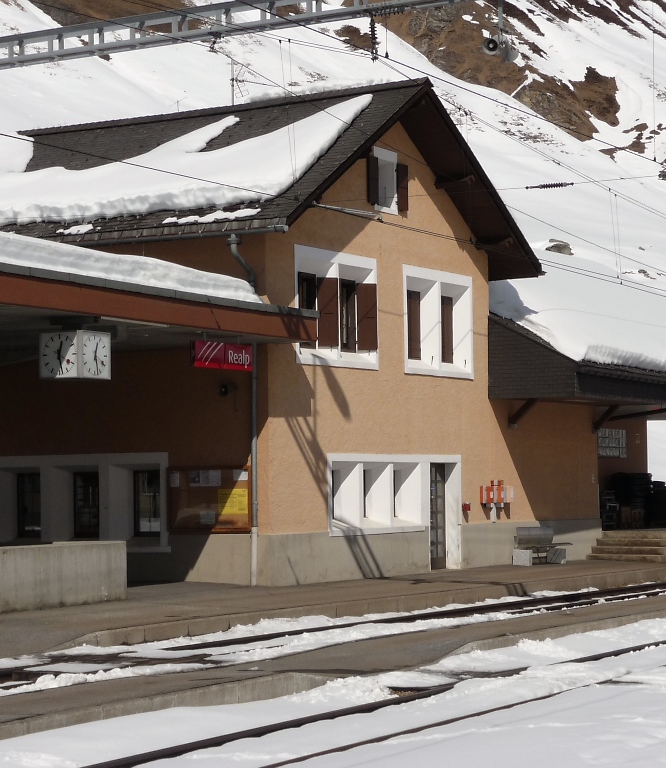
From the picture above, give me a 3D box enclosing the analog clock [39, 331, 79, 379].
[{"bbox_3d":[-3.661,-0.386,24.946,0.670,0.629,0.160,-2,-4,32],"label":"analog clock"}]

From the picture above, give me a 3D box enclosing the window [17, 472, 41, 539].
[{"bbox_3d":[-5.352,2.164,32.656,0.700,1.180,0.120,-2,-3,32],"label":"window"}]

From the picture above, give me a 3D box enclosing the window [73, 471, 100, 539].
[{"bbox_3d":[-4.220,2.085,31.549,0.604,1.142,0.120,-2,-4,32],"label":"window"}]

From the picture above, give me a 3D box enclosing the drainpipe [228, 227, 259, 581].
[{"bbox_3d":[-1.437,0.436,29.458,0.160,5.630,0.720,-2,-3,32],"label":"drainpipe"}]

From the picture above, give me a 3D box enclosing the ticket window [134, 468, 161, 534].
[{"bbox_3d":[-3.125,2.031,31.292,0.700,1.150,0.120,-2,-3,32],"label":"ticket window"}]

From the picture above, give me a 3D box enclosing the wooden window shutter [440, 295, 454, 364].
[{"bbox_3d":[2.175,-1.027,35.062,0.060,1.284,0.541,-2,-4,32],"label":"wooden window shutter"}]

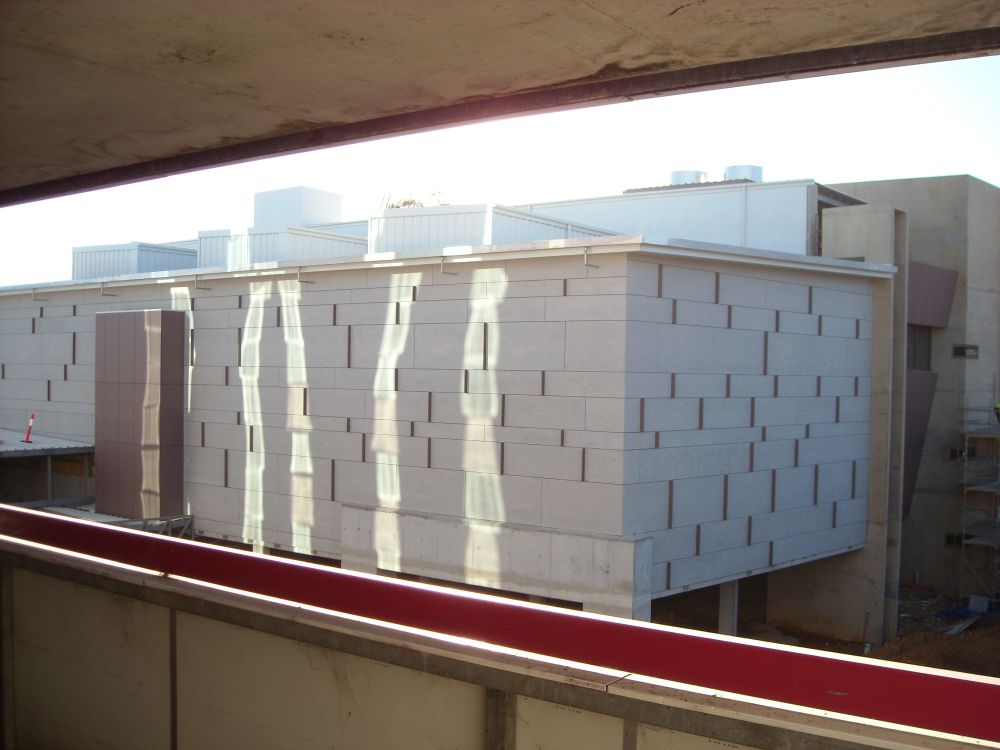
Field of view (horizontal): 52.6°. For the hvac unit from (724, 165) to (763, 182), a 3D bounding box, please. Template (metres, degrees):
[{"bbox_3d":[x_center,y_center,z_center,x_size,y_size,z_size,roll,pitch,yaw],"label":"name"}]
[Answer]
[{"bbox_3d":[9.055,-7.280,37.600,1.370,0.750,1.370,1,1,36],"label":"hvac unit"}]

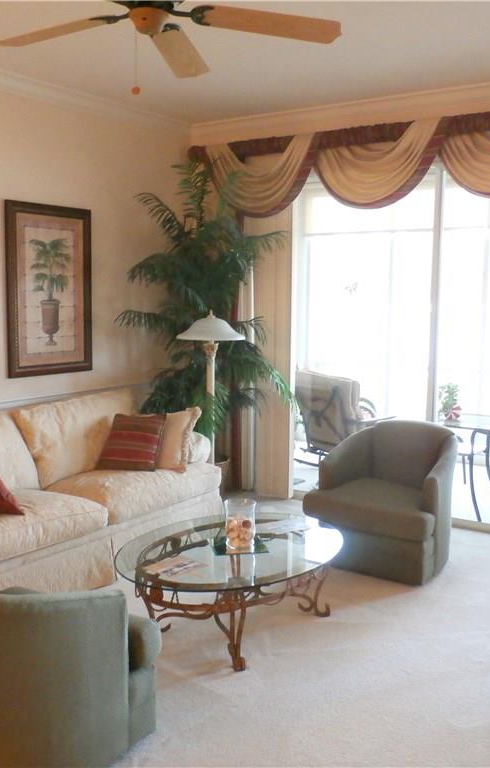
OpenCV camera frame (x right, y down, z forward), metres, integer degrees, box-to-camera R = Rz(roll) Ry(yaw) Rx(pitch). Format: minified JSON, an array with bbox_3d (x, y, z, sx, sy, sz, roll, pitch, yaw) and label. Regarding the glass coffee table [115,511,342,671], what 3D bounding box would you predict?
[{"bbox_3d":[-0.052,0.959,3.589,0.926,0.392,1.245,6,10,41],"label":"glass coffee table"}]

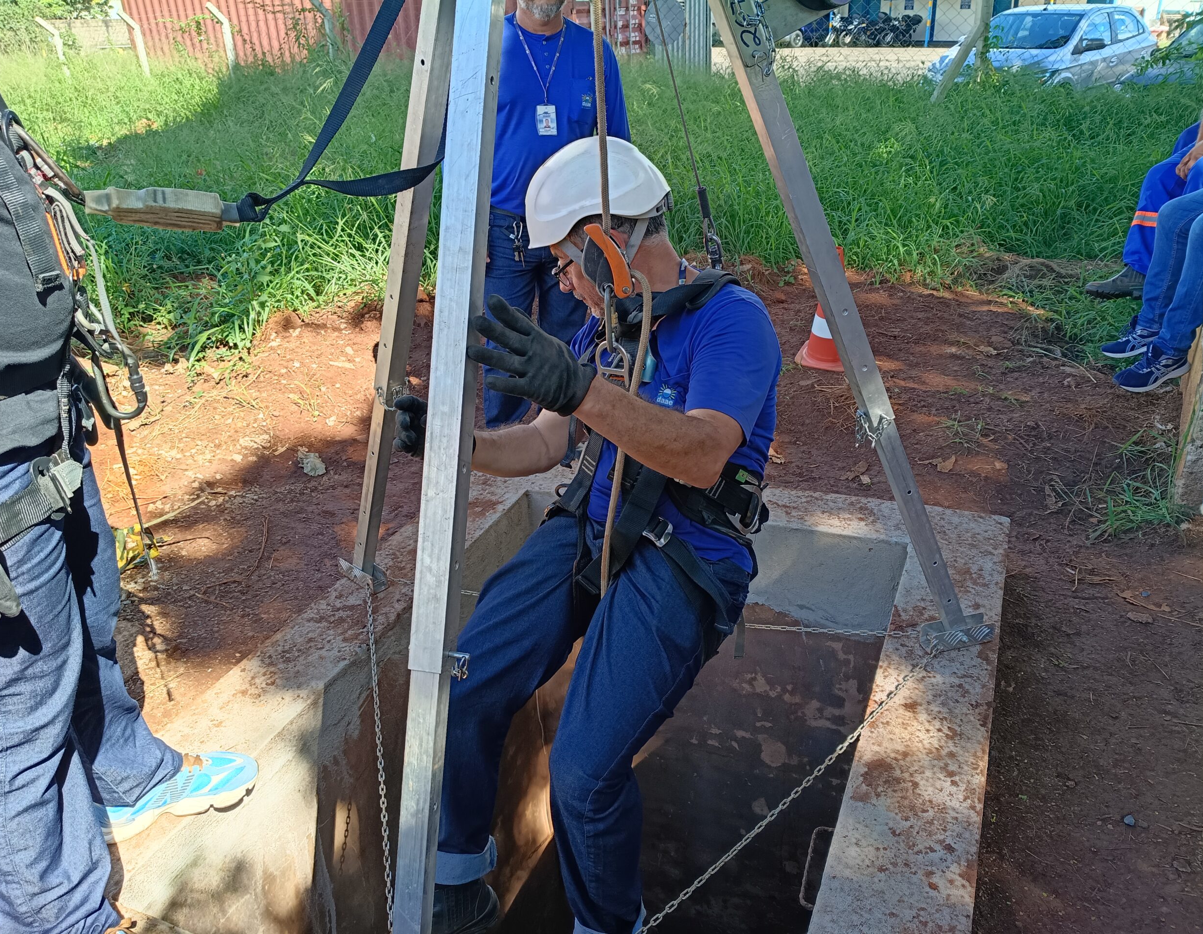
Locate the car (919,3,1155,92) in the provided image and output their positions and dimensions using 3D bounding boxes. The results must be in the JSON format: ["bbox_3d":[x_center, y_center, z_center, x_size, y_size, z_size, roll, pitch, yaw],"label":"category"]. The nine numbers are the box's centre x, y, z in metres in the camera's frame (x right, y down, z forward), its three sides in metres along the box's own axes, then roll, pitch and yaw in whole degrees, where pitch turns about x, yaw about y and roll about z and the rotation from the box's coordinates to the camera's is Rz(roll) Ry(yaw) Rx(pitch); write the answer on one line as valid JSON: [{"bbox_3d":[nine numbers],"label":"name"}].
[{"bbox_3d":[6.156,-5.620,13.028,3.930,1.475,1.740,-23,32,-36],"label":"car"}]

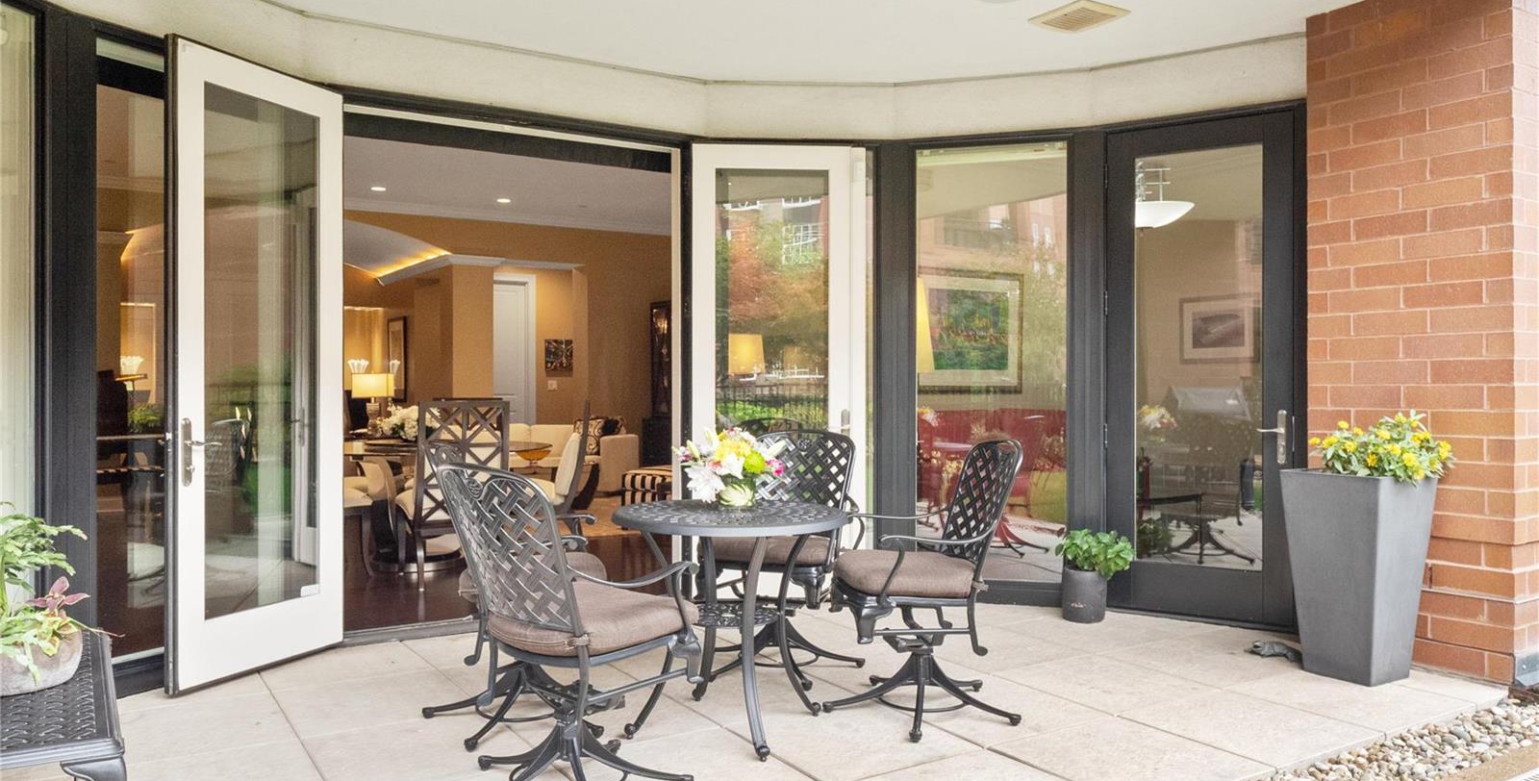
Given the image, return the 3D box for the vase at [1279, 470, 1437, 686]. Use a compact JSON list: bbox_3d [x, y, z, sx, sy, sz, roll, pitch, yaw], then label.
[{"bbox_3d":[2.335,0.725,4.415,0.410,0.800,0.410,0,0,-32],"label":"vase"}]

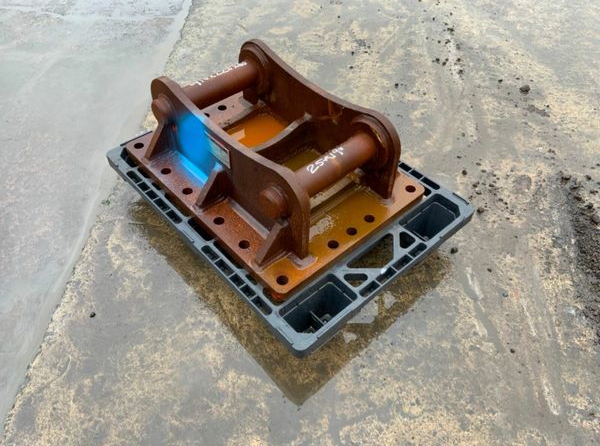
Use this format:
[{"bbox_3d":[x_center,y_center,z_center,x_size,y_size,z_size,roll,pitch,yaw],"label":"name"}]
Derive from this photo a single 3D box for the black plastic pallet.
[{"bbox_3d":[-0.049,-0.066,1.369,0.600,0.135,0.800,-34,57,-28],"label":"black plastic pallet"}]

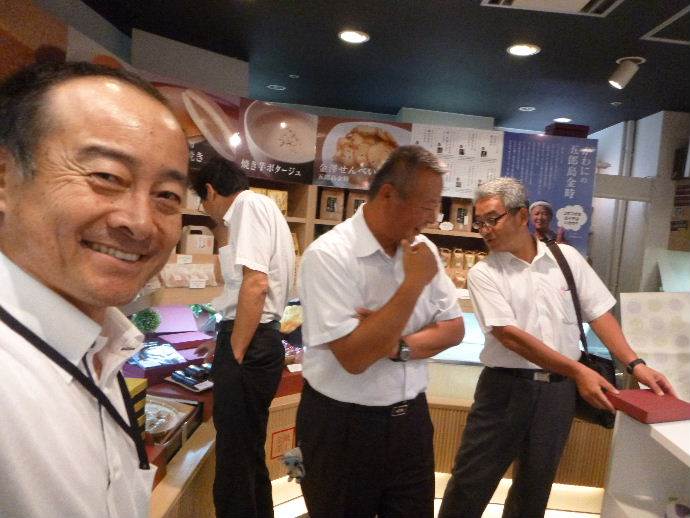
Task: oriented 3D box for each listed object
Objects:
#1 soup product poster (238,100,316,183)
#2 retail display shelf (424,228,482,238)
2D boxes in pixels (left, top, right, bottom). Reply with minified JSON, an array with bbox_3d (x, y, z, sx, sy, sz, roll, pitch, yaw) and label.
[{"bbox_3d":[-0.452,-0.776,3.397,0.665,0.505,0.020,-1,8,-44],"label":"soup product poster"},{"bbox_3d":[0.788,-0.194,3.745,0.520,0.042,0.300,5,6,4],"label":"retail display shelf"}]

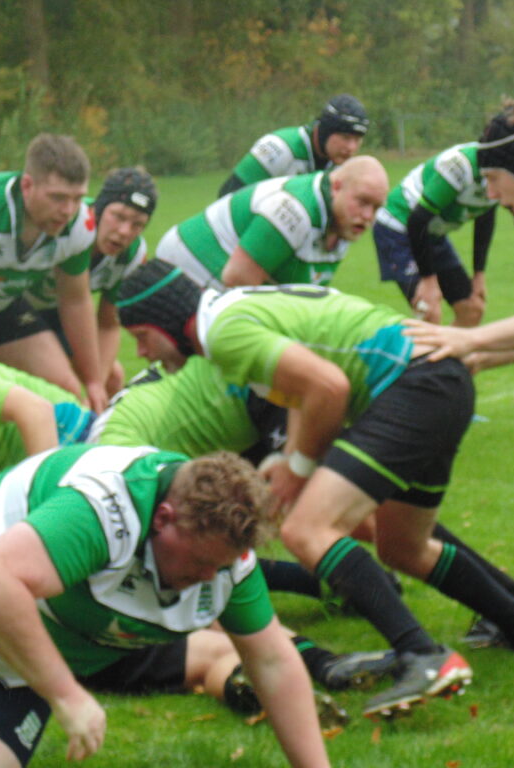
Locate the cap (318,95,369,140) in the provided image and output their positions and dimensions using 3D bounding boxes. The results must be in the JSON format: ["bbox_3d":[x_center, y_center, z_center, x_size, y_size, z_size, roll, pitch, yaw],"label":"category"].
[{"bbox_3d":[0.304,-0.927,10.200,0.190,0.200,0.230,-5,27,-37],"label":"cap"}]

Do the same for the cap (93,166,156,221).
[{"bbox_3d":[-0.388,-0.553,8.550,0.180,0.190,0.220,-3,26,-32],"label":"cap"}]

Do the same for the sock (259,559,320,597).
[{"bbox_3d":[0.057,0.514,7.700,0.320,0.110,0.100,7,1,6],"label":"sock"}]

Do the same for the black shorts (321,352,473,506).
[{"bbox_3d":[0.349,0.118,7.200,0.330,0.370,0.380,-19,7,-14],"label":"black shorts"}]

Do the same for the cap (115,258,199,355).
[{"bbox_3d":[-0.243,-0.186,7.150,0.225,0.215,0.180,-40,7,0],"label":"cap"}]

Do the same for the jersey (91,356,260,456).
[{"bbox_3d":[-0.200,0.072,7.300,0.520,0.320,0.460,-2,4,29],"label":"jersey"}]

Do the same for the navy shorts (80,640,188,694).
[{"bbox_3d":[-0.366,0.643,7.100,0.380,0.240,0.380,3,6,9],"label":"navy shorts"}]

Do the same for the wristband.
[{"bbox_3d":[0.110,0.194,6.980,0.065,0.045,0.068,24,0,-6],"label":"wristband"}]

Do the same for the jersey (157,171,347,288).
[{"bbox_3d":[-0.025,-0.455,8.600,0.470,0.330,0.580,-8,-21,-49],"label":"jersey"}]

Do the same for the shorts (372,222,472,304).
[{"bbox_3d":[0.600,-0.471,10.700,0.360,0.340,0.310,-5,29,-37],"label":"shorts"}]

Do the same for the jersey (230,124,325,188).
[{"bbox_3d":[0.062,-0.803,10.900,0.460,0.330,0.540,-7,-25,-46],"label":"jersey"}]

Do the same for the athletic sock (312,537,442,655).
[{"bbox_3d":[0.287,0.504,6.850,0.150,0.320,0.125,-41,0,0],"label":"athletic sock"}]

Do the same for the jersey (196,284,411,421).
[{"bbox_3d":[0.109,-0.082,7.120,0.570,0.320,0.480,10,0,-16],"label":"jersey"}]

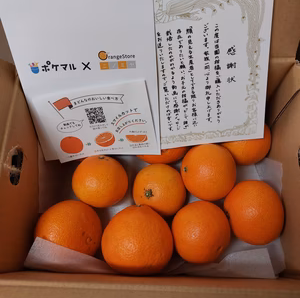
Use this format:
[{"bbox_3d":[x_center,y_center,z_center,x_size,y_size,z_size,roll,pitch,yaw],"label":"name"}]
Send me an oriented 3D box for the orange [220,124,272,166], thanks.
[{"bbox_3d":[0.146,-0.014,0.425,0.078,0.075,0.078,0,69,-1],"label":"orange"}]

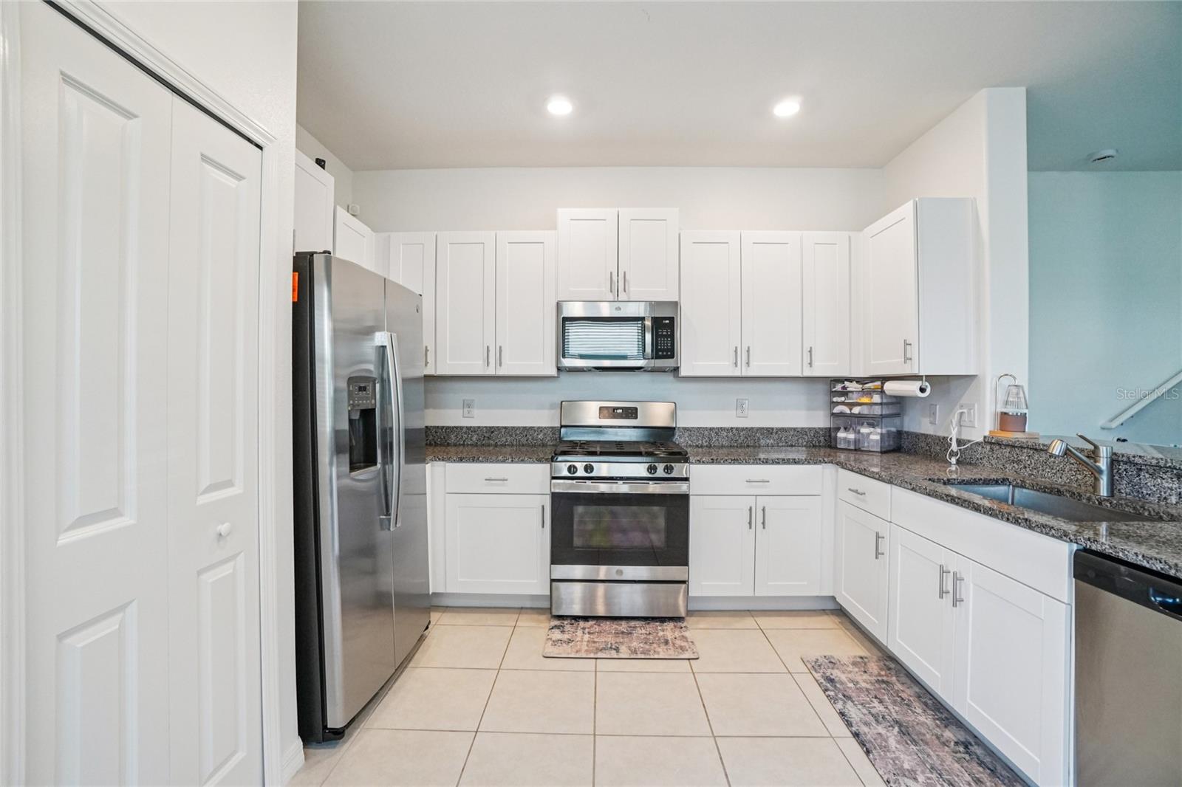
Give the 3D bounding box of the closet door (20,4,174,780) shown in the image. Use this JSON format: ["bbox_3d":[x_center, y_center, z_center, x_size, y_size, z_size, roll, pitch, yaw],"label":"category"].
[{"bbox_3d":[-1.079,0.264,1.081,0.035,2.015,0.318,0,0,1],"label":"closet door"}]

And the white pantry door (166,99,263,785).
[{"bbox_3d":[-1.065,0.250,1.395,0.035,2.030,0.342,0,0,1],"label":"white pantry door"}]

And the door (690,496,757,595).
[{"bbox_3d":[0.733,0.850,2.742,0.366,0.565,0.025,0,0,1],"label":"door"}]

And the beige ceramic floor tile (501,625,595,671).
[{"bbox_3d":[-0.195,1.282,2.480,0.444,0.010,0.430,0,0,1],"label":"beige ceramic floor tile"}]

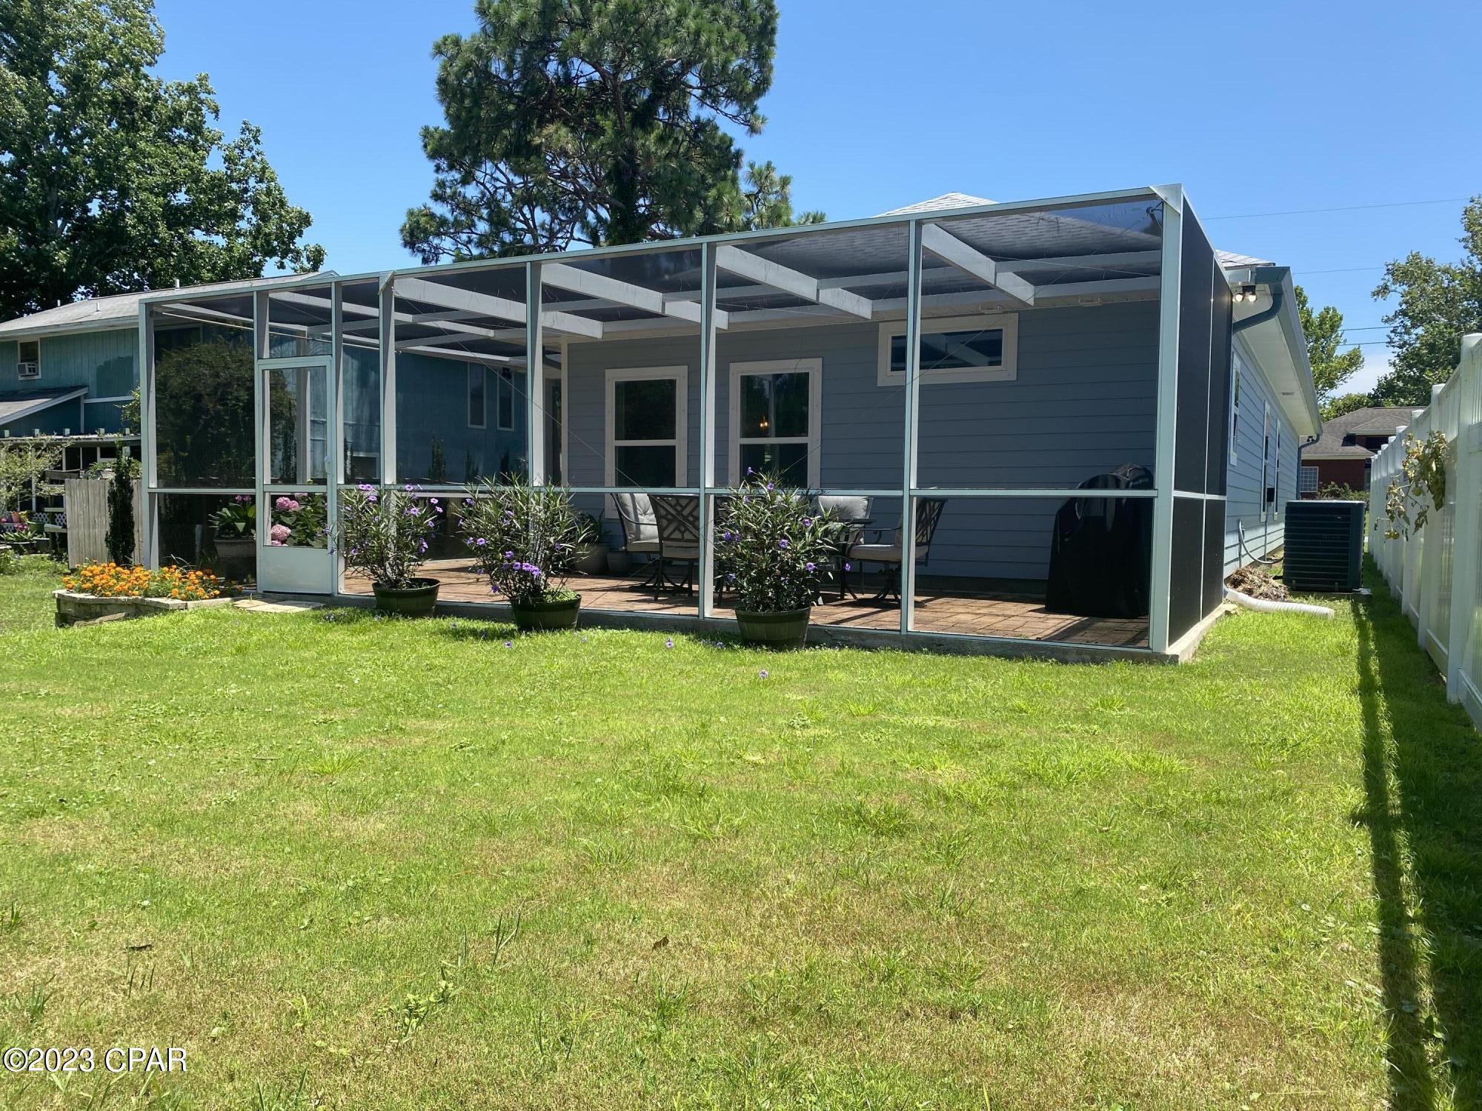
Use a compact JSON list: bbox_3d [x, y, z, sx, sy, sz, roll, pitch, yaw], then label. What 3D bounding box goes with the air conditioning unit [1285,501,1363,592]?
[{"bbox_3d":[6.488,-0.110,12.401,0.770,0.988,0.770,2,3,28],"label":"air conditioning unit"}]

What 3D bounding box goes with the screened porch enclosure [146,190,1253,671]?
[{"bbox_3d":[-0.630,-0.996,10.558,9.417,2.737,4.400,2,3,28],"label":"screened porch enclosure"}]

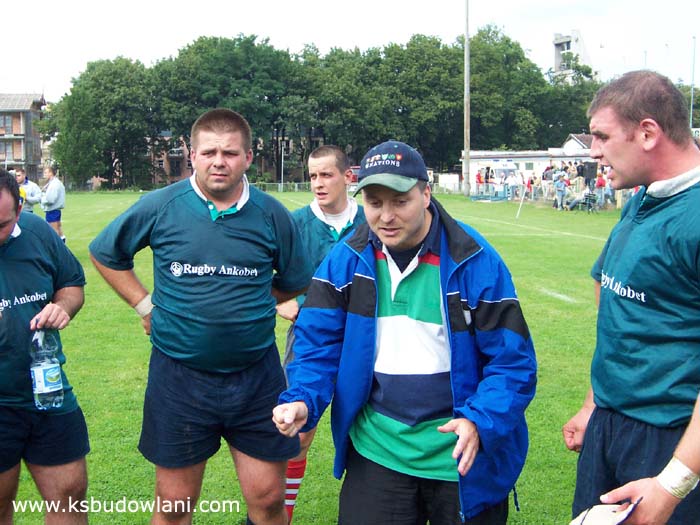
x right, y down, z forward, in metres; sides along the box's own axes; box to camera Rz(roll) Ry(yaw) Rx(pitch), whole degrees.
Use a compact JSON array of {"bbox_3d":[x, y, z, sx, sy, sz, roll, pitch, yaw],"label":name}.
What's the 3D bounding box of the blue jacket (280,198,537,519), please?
[{"bbox_3d":[0.161,0.241,2.600,0.670,0.780,0.460,1,5,14],"label":"blue jacket"}]

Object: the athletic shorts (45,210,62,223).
[{"bbox_3d":[-6.972,-1.117,23.300,0.330,0.360,0.400,-1,5,-13],"label":"athletic shorts"}]

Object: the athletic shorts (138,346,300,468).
[{"bbox_3d":[-0.416,0.437,3.160,0.510,0.400,0.350,-1,5,-9],"label":"athletic shorts"}]

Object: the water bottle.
[{"bbox_3d":[-0.880,0.303,2.870,0.082,0.255,0.082,-8,5,-8],"label":"water bottle"}]

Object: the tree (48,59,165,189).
[{"bbox_3d":[-23.591,-13.467,96.000,10.800,13.200,10.200,0,5,0],"label":"tree"}]

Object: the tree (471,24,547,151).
[{"bbox_3d":[14.688,-14.360,93.000,8.600,15.400,8.600,0,5,0],"label":"tree"}]

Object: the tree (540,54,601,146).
[{"bbox_3d":[21.683,-13.705,97.000,6.800,13.200,6.800,0,5,0],"label":"tree"}]

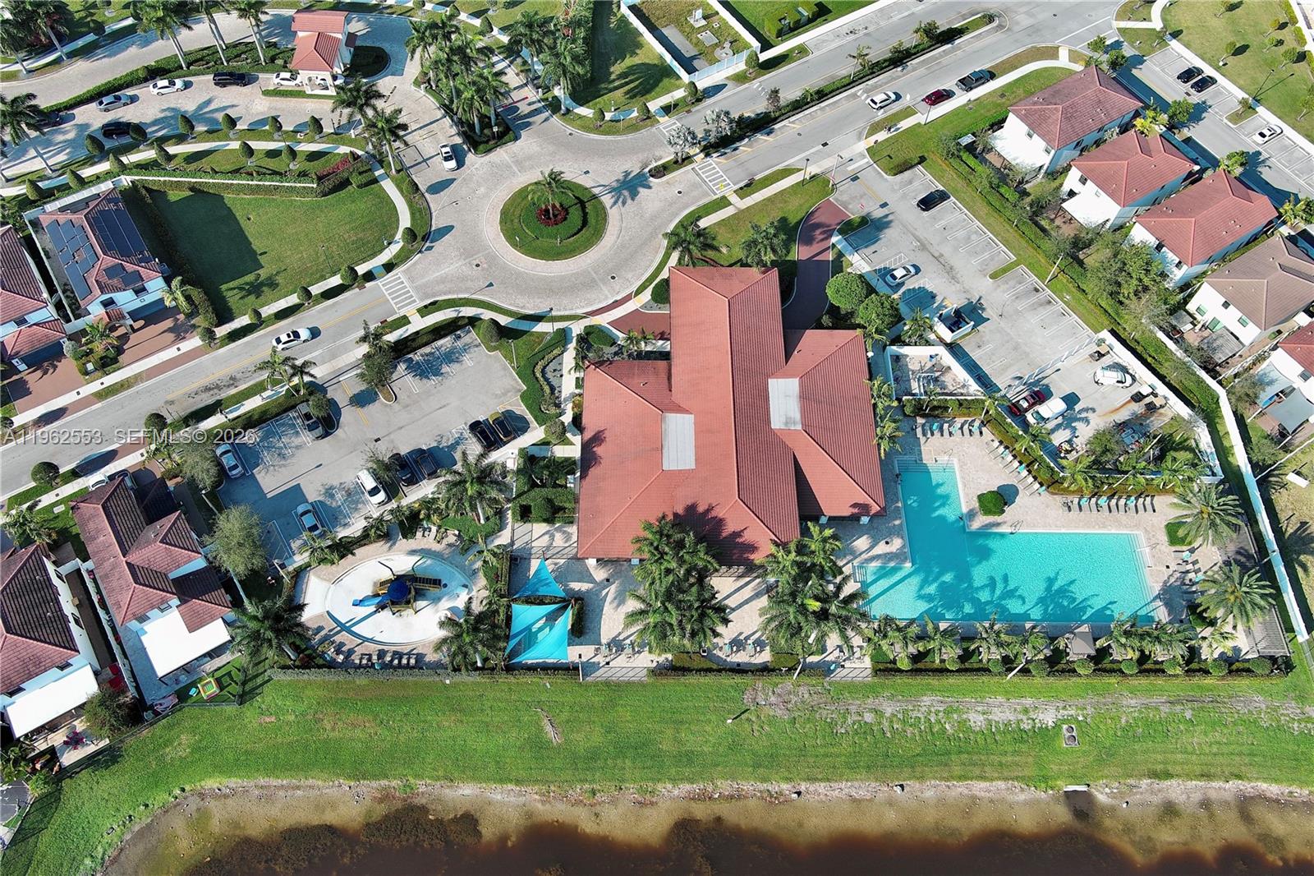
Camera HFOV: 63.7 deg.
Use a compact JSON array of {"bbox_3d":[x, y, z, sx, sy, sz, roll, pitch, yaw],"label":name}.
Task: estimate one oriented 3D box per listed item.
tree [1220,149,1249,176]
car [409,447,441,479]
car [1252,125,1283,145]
[{"bbox_3d":[86.492,-40.660,159.329,3.800,5.500,3.800,2,61,0],"label":"tree"},{"bbox_3d":[-29.177,3.251,133.195,1.840,1.660,4.450,-28,65,-16],"label":"car"},{"bbox_3d":[94.438,-46.964,163.708,4.750,1.450,1.850,-29,65,-17],"label":"car"}]

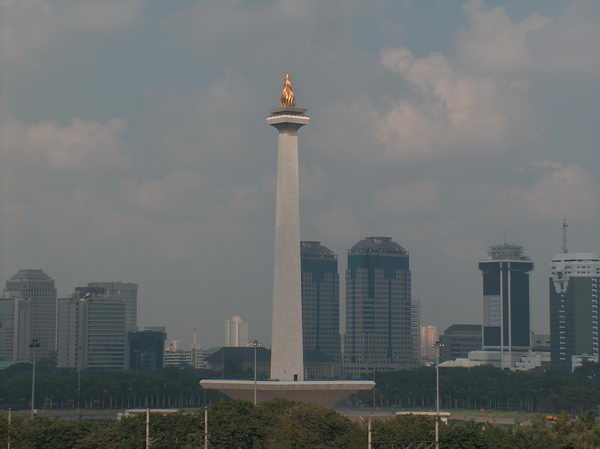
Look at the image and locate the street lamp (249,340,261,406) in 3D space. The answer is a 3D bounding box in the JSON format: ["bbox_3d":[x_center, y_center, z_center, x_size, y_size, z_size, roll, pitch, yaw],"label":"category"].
[{"bbox_3d":[-13.709,50.561,607.964,3.500,30.440,3.000,0,-4,0],"label":"street lamp"}]

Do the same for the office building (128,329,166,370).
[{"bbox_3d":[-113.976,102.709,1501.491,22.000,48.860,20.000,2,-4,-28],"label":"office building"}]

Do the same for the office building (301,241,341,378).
[{"bbox_3d":[6.461,78.530,1730.687,40.000,128.520,40.000,3,-5,-35],"label":"office building"}]

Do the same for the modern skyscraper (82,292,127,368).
[{"bbox_3d":[-151.352,90.814,1547.414,30.000,78.880,23.000,3,-5,-35],"label":"modern skyscraper"}]

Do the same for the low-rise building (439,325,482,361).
[{"bbox_3d":[138.732,107.444,1606.413,47.000,53.790,29.000,3,-5,-35],"label":"low-rise building"}]

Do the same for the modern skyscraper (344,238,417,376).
[{"bbox_3d":[65.643,74.108,1658.821,40.000,127.490,40.000,3,-5,-35],"label":"modern skyscraper"}]

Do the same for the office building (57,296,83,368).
[{"bbox_3d":[-177.323,93.385,1552.250,16.000,74.420,20.000,3,-5,-35],"label":"office building"}]

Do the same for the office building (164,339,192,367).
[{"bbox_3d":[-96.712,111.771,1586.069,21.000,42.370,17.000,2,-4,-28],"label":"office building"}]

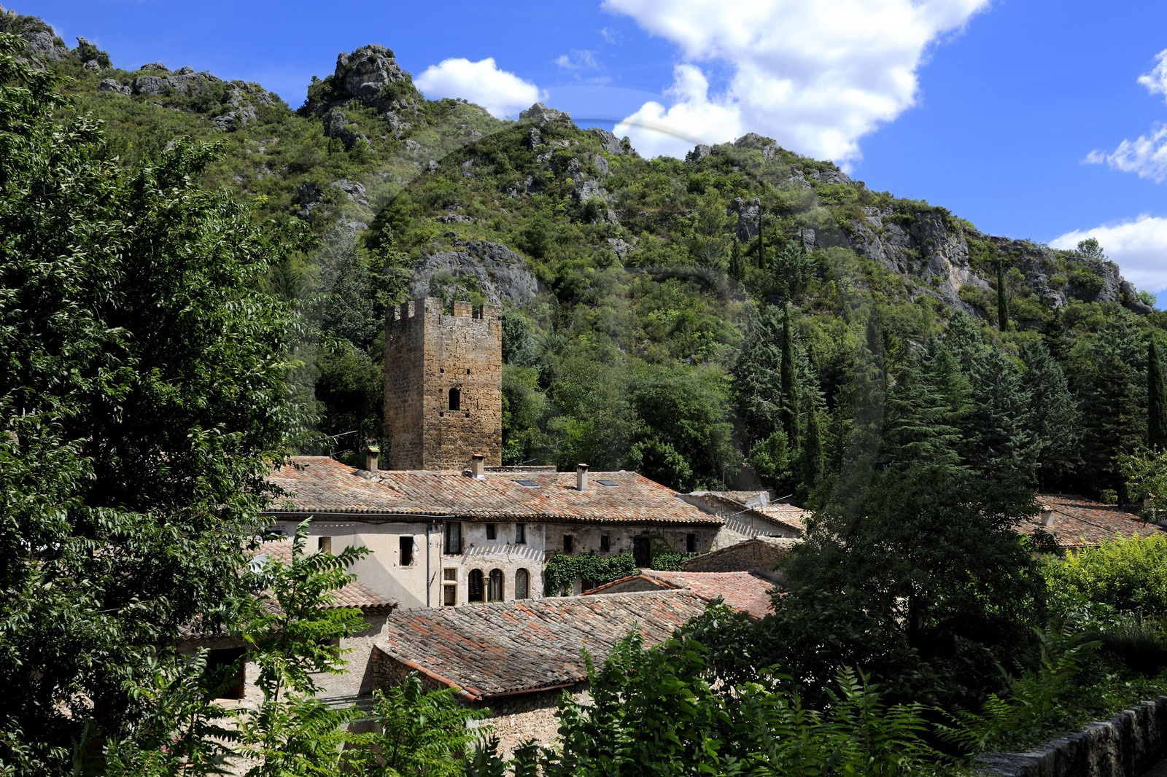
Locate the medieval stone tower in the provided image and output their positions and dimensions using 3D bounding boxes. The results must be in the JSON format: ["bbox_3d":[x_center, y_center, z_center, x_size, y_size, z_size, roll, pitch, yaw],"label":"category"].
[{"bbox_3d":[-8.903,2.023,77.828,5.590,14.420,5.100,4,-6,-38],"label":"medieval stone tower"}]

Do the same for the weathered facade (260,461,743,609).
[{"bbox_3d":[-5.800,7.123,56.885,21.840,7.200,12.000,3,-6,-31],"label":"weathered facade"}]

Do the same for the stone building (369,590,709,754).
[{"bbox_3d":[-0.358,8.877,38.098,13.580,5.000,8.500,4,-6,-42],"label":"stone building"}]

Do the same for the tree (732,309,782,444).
[{"bbox_3d":[13.904,-0.686,98.393,3.810,12.130,3.810,0,-5,0],"label":"tree"}]

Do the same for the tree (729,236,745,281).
[{"bbox_3d":[20.775,-17.617,167.026,1.940,6.130,1.940,0,-5,0],"label":"tree"}]

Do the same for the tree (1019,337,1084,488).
[{"bbox_3d":[33.059,1.779,87.151,3.980,10.590,3.980,0,-5,0],"label":"tree"}]

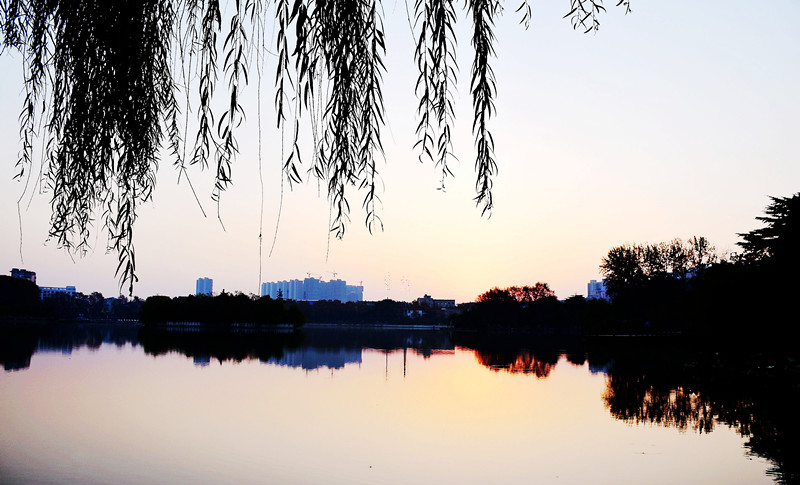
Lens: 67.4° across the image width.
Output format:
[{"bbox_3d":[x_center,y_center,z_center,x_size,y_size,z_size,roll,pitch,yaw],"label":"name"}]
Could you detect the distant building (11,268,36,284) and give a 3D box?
[{"bbox_3d":[-220.280,30.640,350.000,11.000,29.000,12.000,5,-9,-27],"label":"distant building"}]

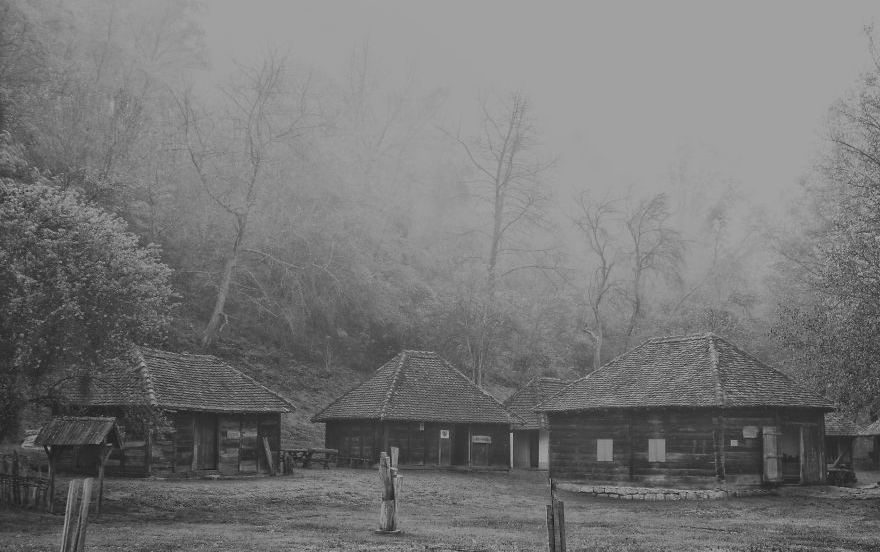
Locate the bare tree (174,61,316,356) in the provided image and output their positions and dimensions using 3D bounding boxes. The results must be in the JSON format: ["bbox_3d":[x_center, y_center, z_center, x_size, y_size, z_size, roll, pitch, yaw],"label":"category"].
[{"bbox_3d":[-10.150,-3.660,62.163,7.100,14.900,6.500,0,-8,0],"label":"bare tree"}]

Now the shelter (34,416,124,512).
[{"bbox_3d":[-7.336,3.841,24.398,1.400,2.030,1.200,-1,-8,8],"label":"shelter"}]

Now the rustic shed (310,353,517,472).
[{"bbox_3d":[-0.848,5.284,46.995,6.700,4.600,4.750,7,-10,-38],"label":"rustic shed"}]

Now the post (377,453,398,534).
[{"bbox_3d":[-0.876,3.606,19.989,0.350,1.380,0.320,-1,-8,5],"label":"post"}]

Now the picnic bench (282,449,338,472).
[{"bbox_3d":[-4.647,6.542,42.802,2.000,0.770,1.400,-1,-8,5],"label":"picnic bench"}]

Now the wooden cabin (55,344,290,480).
[{"bbox_3d":[-8.629,4.534,39.731,4.550,4.100,7.200,-4,-9,28],"label":"wooden cabin"}]

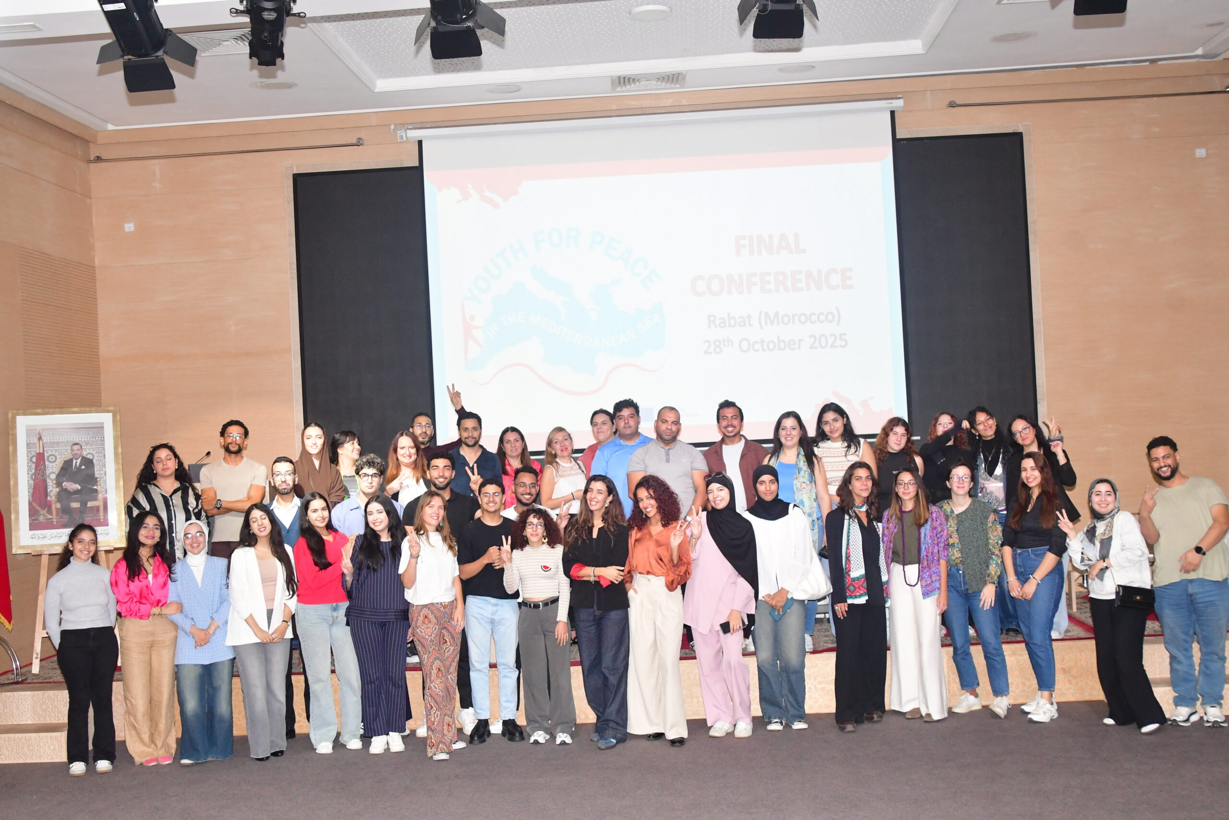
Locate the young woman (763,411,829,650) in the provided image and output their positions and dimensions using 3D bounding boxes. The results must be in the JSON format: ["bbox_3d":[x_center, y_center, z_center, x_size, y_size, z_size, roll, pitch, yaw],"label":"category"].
[{"bbox_3d":[1.283,0.823,9.953,0.500,1.632,0.320,-3,-1,13],"label":"young woman"}]

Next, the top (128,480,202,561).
[{"bbox_3d":[-3.258,0.866,10.440,0.560,0.720,0.320,-3,-1,-27],"label":"top"}]

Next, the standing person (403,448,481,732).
[{"bbox_3d":[-1.165,1.236,9.691,0.500,1.897,0.330,-3,-1,-3],"label":"standing person"}]

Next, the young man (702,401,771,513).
[{"bbox_3d":[0.892,0.807,10.286,0.520,1.757,0.320,-3,-1,9],"label":"young man"}]

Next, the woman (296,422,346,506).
[{"bbox_3d":[-2.121,0.959,10.366,0.430,1.747,0.330,-3,-1,-6],"label":"woman"}]

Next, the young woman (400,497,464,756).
[{"bbox_3d":[-1.162,1.349,9.205,0.450,1.666,0.380,-3,-1,-20],"label":"young woman"}]

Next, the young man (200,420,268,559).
[{"bbox_3d":[-2.796,0.978,10.636,0.530,1.795,0.360,-3,-1,-15],"label":"young man"}]

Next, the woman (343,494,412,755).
[{"bbox_3d":[-1.509,1.373,9.294,0.430,1.646,0.340,-3,-1,-7],"label":"woman"}]

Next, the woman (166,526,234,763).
[{"bbox_3d":[-2.662,1.481,9.234,0.410,1.548,0.320,-3,-1,-9],"label":"woman"}]

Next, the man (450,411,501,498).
[{"bbox_3d":[-1.001,0.880,10.302,0.500,1.757,0.360,-3,0,-4],"label":"man"}]

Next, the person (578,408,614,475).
[{"bbox_3d":[-0.069,0.852,10.662,0.480,1.725,0.320,-3,0,1],"label":"person"}]

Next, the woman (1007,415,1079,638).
[{"bbox_3d":[2.975,0.788,9.904,0.520,1.529,0.380,-3,-1,28],"label":"woman"}]

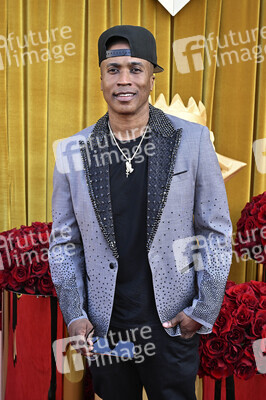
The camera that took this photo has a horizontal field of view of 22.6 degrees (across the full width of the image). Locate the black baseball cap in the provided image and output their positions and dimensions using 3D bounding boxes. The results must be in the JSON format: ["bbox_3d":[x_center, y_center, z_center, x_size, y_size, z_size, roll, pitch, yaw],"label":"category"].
[{"bbox_3d":[-0.001,-0.463,2.033,0.178,0.126,0.272,-2,-1,24],"label":"black baseball cap"}]

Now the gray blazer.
[{"bbox_3d":[0.023,0.060,2.020,0.555,0.700,0.290,0,8,7],"label":"gray blazer"}]

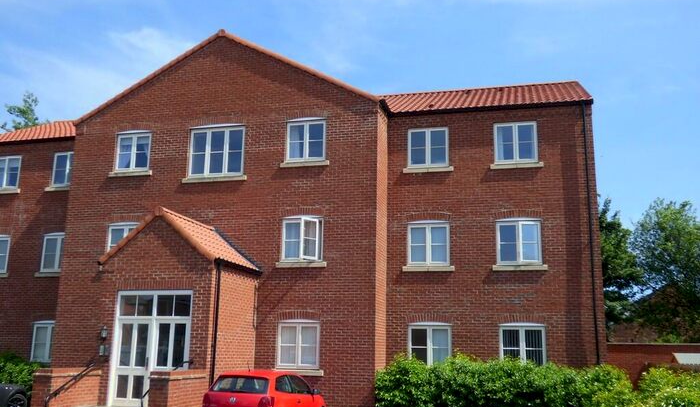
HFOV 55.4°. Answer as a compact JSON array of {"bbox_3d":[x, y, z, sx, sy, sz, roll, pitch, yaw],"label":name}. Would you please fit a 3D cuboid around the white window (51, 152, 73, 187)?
[{"bbox_3d":[-9.260,-1.138,21.969,1.138,1.147,0.100,-2,-13,15],"label":"white window"}]

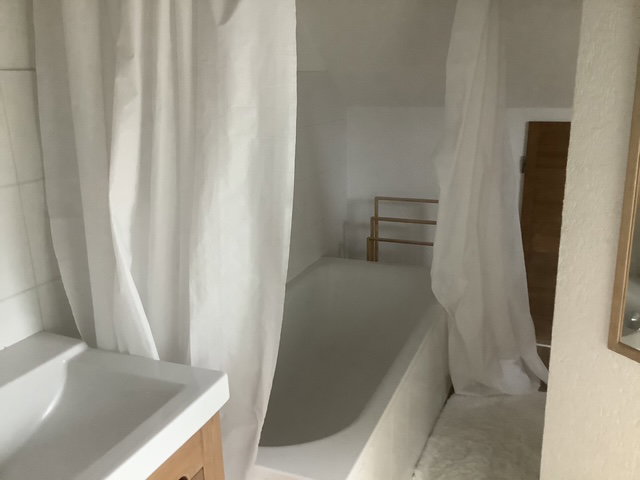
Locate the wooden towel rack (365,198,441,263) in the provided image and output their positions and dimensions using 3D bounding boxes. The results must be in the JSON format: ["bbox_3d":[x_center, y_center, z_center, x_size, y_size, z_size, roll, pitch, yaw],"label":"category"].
[{"bbox_3d":[0.494,0.190,3.114,0.438,0.814,0.220,5,17,23],"label":"wooden towel rack"}]

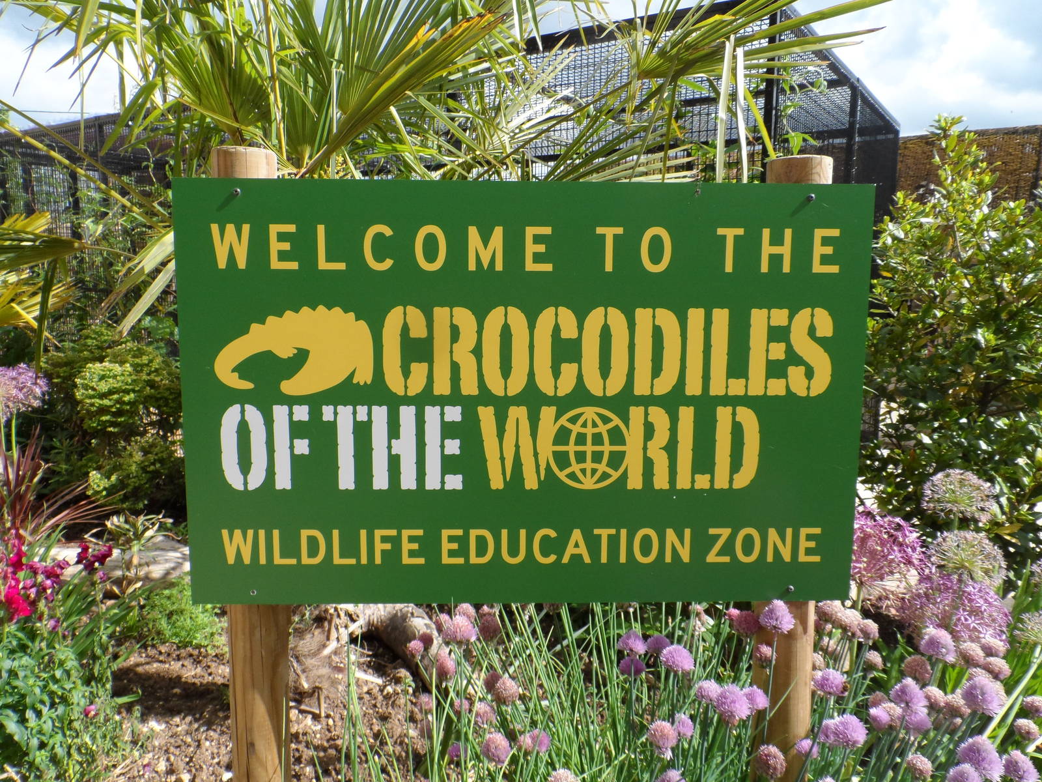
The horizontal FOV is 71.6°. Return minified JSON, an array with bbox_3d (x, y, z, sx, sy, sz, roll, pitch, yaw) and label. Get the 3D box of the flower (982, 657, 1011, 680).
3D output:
[{"bbox_3d":[0.526,0.307,0.800,0.029,0.025,0.029,0,6,0],"label":"flower"}]

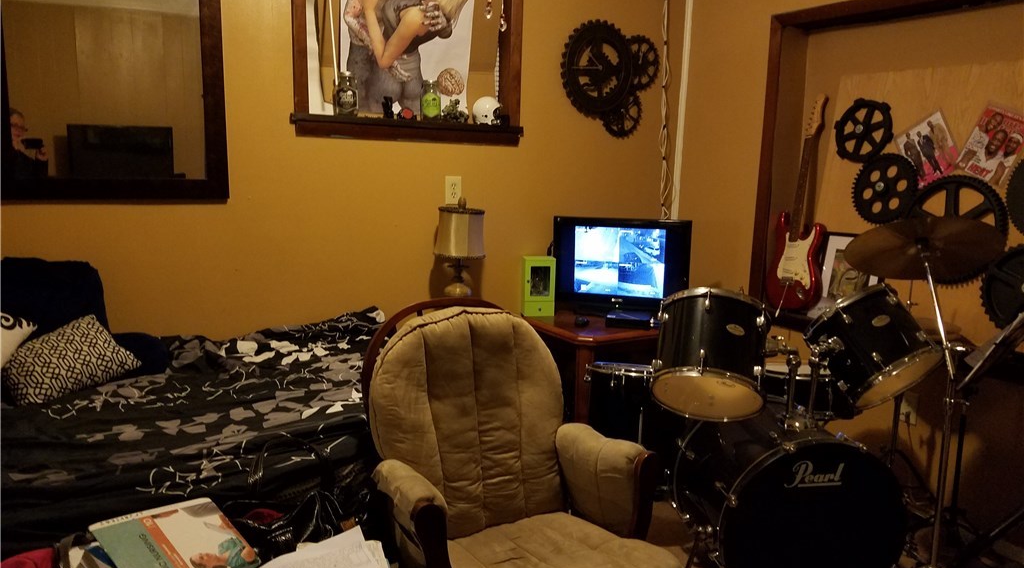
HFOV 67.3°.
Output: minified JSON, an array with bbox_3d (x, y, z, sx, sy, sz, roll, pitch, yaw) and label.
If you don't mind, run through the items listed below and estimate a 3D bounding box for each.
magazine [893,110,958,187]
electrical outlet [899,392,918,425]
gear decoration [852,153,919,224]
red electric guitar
[{"bbox_3d":[1.585,-0.513,2.954,0.006,0.240,0.205,-4,-14,-30],"label":"magazine"},{"bbox_3d":[1.498,0.474,2.906,0.010,0.117,0.073,-4,10,-30],"label":"electrical outlet"},{"bbox_3d":[1.499,-0.384,3.094,0.030,0.278,0.282,-4,10,-30],"label":"gear decoration"},{"bbox_3d":[1.290,-0.344,3.365,0.075,0.950,0.300,1,9,-31],"label":"red electric guitar"}]

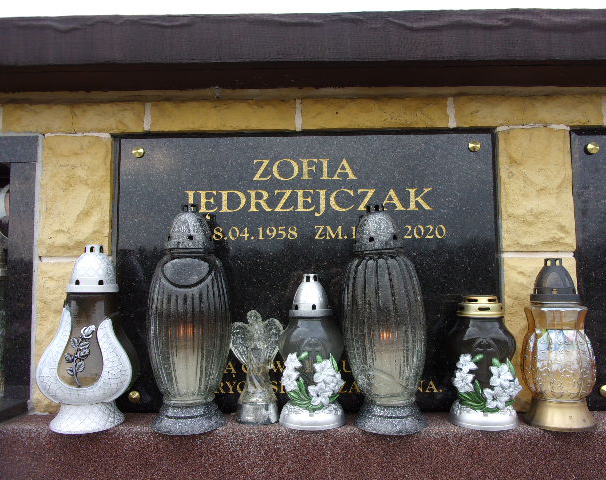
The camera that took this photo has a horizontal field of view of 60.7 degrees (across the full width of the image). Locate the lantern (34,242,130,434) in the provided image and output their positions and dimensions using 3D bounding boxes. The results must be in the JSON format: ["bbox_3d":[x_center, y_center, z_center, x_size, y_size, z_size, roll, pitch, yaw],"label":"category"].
[{"bbox_3d":[-0.333,0.147,0.800,0.143,0.276,0.133,0,-5,-8],"label":"lantern"}]

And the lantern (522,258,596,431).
[{"bbox_3d":[0.389,0.153,0.789,0.102,0.248,0.102,-1,-5,0],"label":"lantern"}]

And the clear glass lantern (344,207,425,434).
[{"bbox_3d":[0.128,0.114,0.797,0.125,0.333,0.125,-1,-5,0],"label":"clear glass lantern"}]

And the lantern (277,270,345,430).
[{"bbox_3d":[0.014,0.169,0.812,0.101,0.229,0.102,-1,-5,0],"label":"lantern"}]

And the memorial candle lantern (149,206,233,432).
[{"bbox_3d":[-0.178,0.115,0.812,0.125,0.338,0.125,0,-5,-7],"label":"memorial candle lantern"}]

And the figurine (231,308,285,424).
[{"bbox_3d":[-0.074,0.201,0.838,0.083,0.169,0.073,0,-5,-3],"label":"figurine"}]

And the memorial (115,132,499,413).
[{"bbox_3d":[0.005,0.054,0.899,0.644,0.471,0.030,-1,-5,1],"label":"memorial"}]

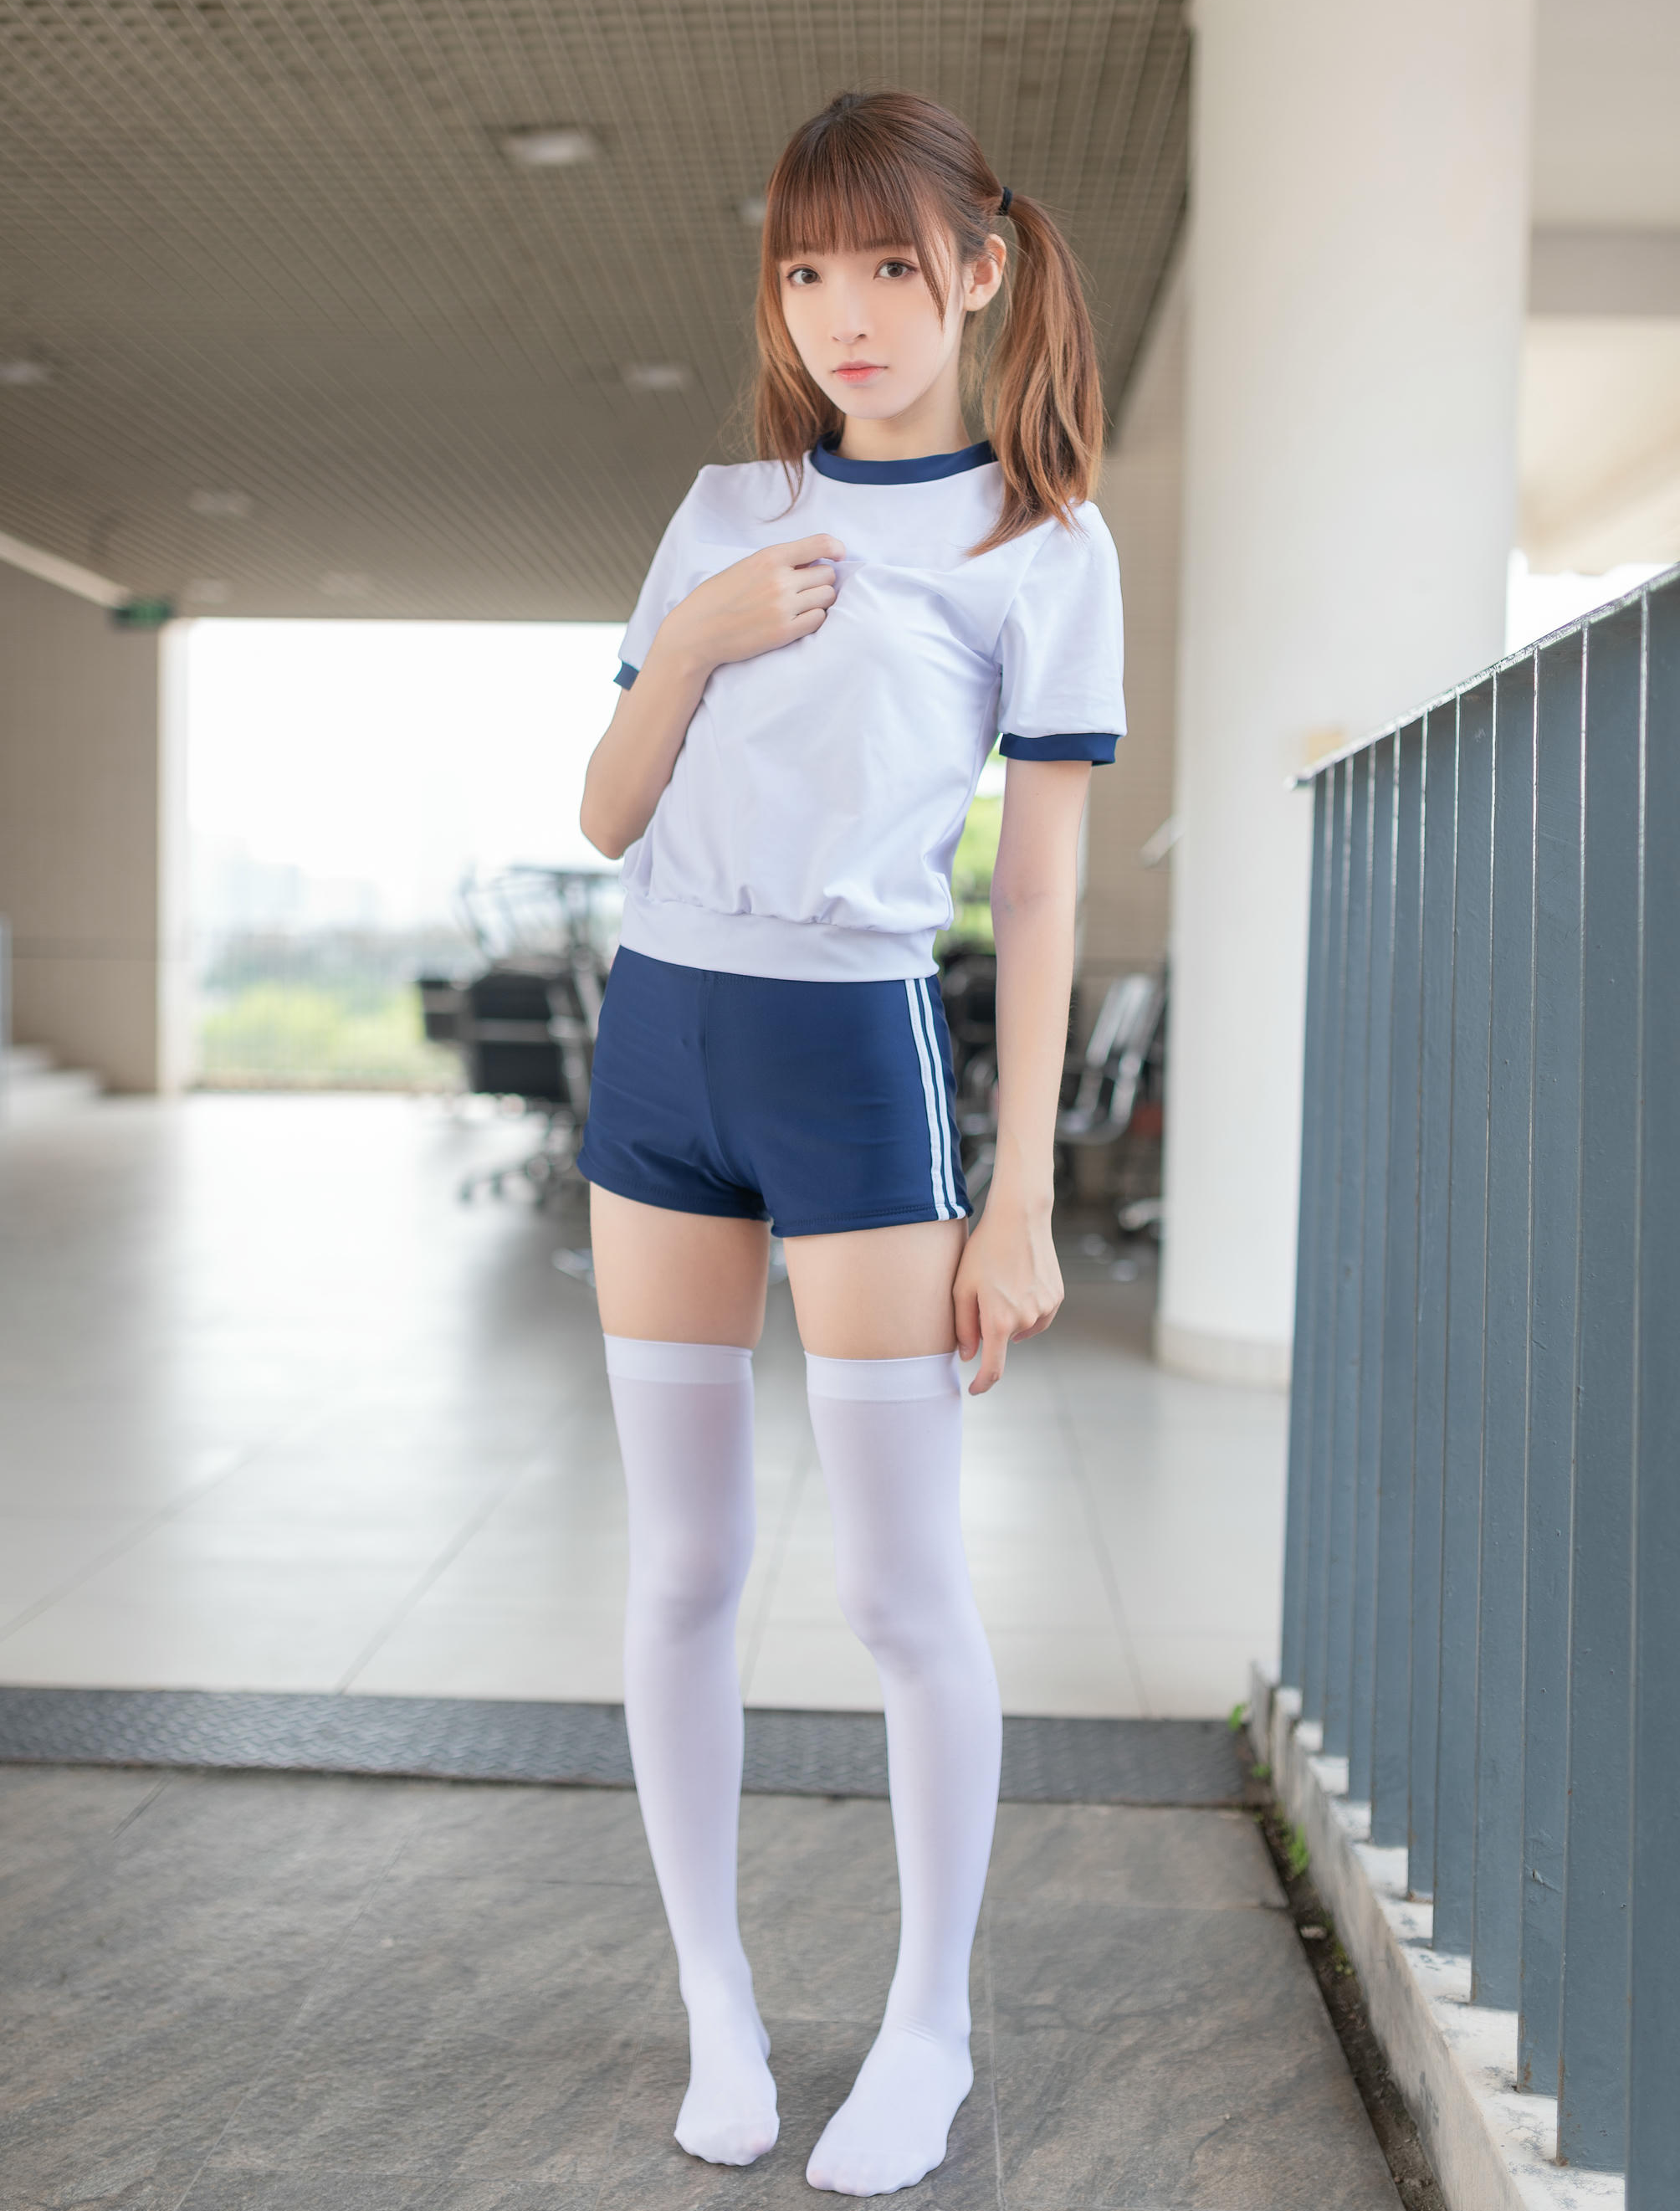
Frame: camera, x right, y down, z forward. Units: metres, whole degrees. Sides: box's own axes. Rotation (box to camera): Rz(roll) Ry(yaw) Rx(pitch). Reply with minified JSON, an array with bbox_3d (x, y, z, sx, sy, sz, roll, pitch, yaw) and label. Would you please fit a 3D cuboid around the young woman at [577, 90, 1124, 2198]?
[{"bbox_3d":[0.005,0.014,1.960,0.420,1.610,0.330,2,3,19],"label":"young woman"}]

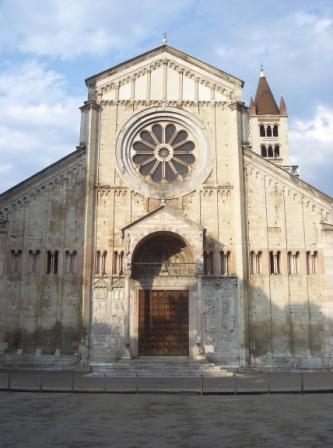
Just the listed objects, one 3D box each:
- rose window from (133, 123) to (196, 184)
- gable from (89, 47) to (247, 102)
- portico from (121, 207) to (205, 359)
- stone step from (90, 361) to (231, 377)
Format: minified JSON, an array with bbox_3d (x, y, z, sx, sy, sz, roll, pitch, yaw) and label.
[{"bbox_3d":[-0.155,-5.504,39.079,4.942,4.947,0.450,0,-14,-1],"label":"rose window"},{"bbox_3d":[-0.114,-11.816,40.404,12.399,5.028,1.000,0,-14,-1],"label":"gable"},{"bbox_3d":[-0.243,4.116,35.290,5.796,10.393,2.500,0,-14,-1],"label":"portico"},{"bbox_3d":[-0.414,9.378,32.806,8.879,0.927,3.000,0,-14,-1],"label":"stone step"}]

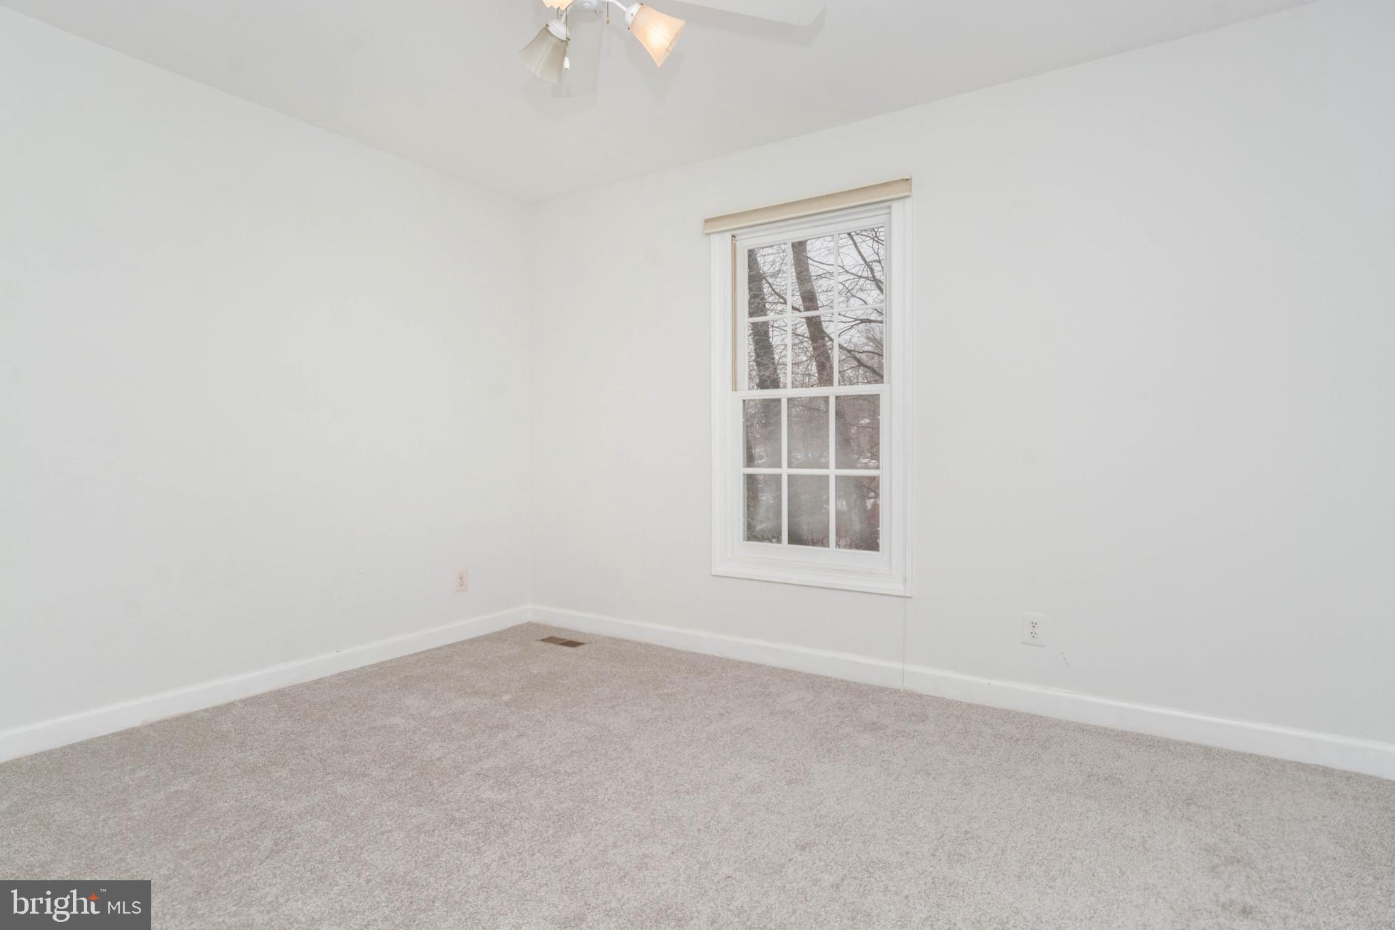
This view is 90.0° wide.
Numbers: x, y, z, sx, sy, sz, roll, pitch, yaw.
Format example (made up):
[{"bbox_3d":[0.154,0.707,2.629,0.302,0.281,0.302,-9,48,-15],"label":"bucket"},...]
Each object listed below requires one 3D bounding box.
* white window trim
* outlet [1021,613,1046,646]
[{"bbox_3d":[0.489,-0.322,3.172,0.972,1.743,0.070,1,1,32],"label":"white window trim"},{"bbox_3d":[1.288,0.630,2.670,0.079,0.121,0.015,1,1,32],"label":"outlet"}]

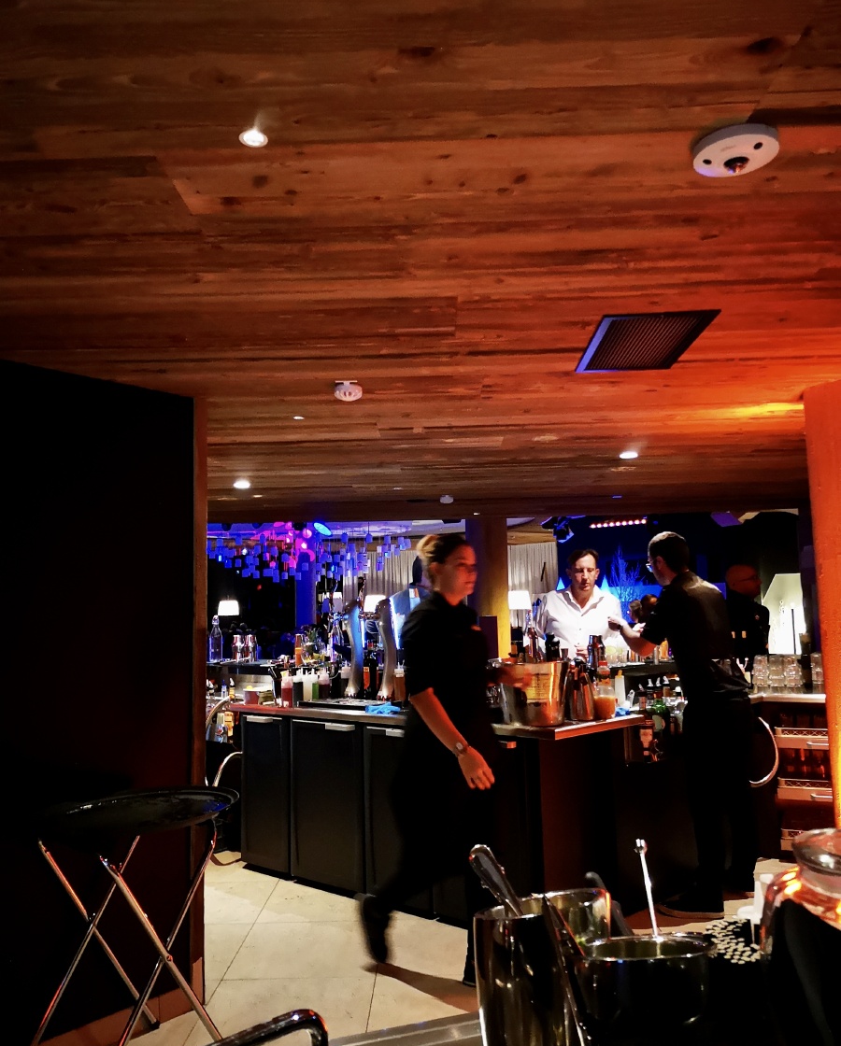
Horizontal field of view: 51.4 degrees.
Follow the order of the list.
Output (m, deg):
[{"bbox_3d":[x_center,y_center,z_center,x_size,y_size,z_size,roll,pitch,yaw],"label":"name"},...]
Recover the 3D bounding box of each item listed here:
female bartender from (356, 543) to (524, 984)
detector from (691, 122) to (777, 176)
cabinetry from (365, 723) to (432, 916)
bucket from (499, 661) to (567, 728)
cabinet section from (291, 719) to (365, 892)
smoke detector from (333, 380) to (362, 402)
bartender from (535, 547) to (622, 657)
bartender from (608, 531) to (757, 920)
[{"bbox_3d":[0.084,0.908,3.479,0.680,1.700,0.520,-5,-7,28],"label":"female bartender"},{"bbox_3d":[0.583,-0.681,1.616,0.150,0.042,0.150,-1,-6,0],"label":"detector"},{"bbox_3d":[0.046,1.401,4.332,0.450,0.810,0.500,-7,-8,41],"label":"cabinetry"},{"bbox_3d":[0.509,0.765,3.934,0.290,0.265,0.280,-1,-6,0],"label":"bucket"},{"bbox_3d":[-0.302,1.406,4.564,0.490,0.790,0.550,-5,-7,37],"label":"cabinet section"},{"bbox_3d":[-0.269,-0.484,3.252,0.105,0.054,0.105,-1,-6,0],"label":"smoke detector"},{"bbox_3d":[0.883,1.016,4.932,0.520,1.750,0.360,-2,-6,5],"label":"bartender"},{"bbox_3d":[1.298,0.937,4.332,0.680,1.760,0.560,-7,-8,44],"label":"bartender"}]

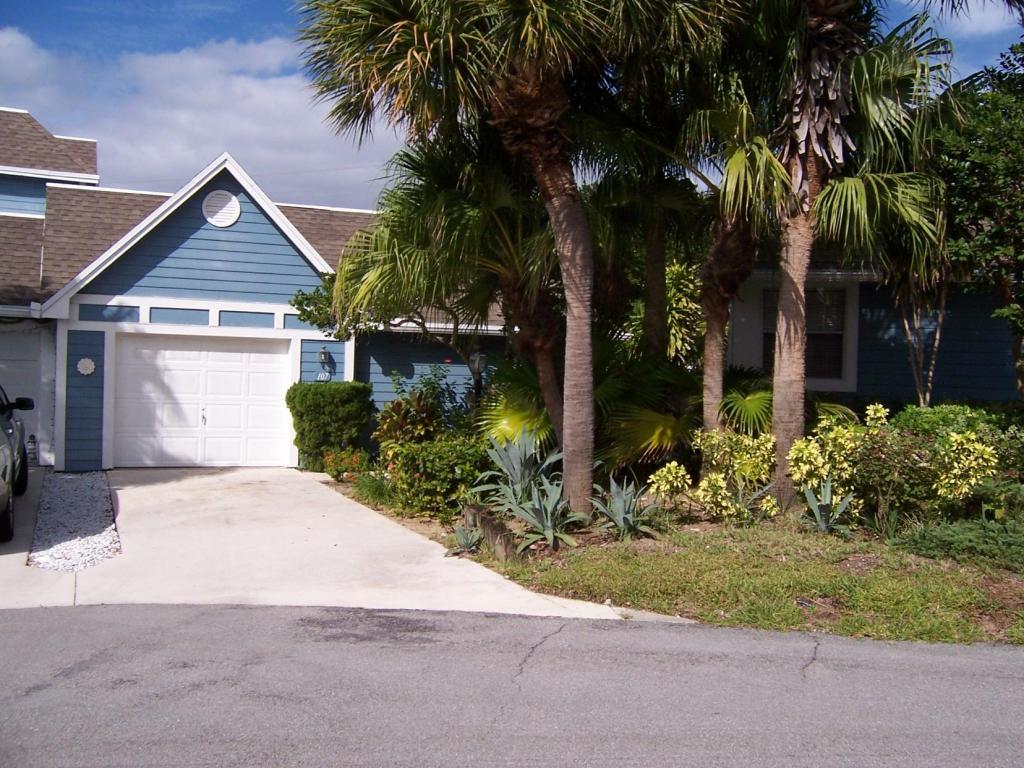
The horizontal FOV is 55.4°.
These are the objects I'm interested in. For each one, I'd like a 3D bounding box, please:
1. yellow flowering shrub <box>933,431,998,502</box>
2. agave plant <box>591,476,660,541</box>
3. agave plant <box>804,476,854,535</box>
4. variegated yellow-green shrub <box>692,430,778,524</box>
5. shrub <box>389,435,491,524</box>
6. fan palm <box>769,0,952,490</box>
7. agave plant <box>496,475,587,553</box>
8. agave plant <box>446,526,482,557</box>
[{"bbox_3d":[4.553,0.878,9.800,0.680,0.820,0.660,1,0,0],"label":"yellow flowering shrub"},{"bbox_3d":[1.046,1.148,9.000,0.660,0.580,0.660,1,0,0],"label":"agave plant"},{"bbox_3d":[2.950,1.133,9.100,0.480,0.530,0.460,1,0,0],"label":"agave plant"},{"bbox_3d":[2.312,0.947,10.100,0.880,0.930,0.850,1,0,0],"label":"variegated yellow-green shrub"},{"bbox_3d":[-0.780,0.984,10.500,1.060,0.880,1.050,1,0,0],"label":"shrub"},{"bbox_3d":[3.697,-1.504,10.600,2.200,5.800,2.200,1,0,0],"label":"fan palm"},{"bbox_3d":[0.255,1.112,8.450,0.800,0.680,0.800,1,0,0],"label":"agave plant"},{"bbox_3d":[-0.400,1.338,8.400,0.320,0.280,0.320,1,0,0],"label":"agave plant"}]

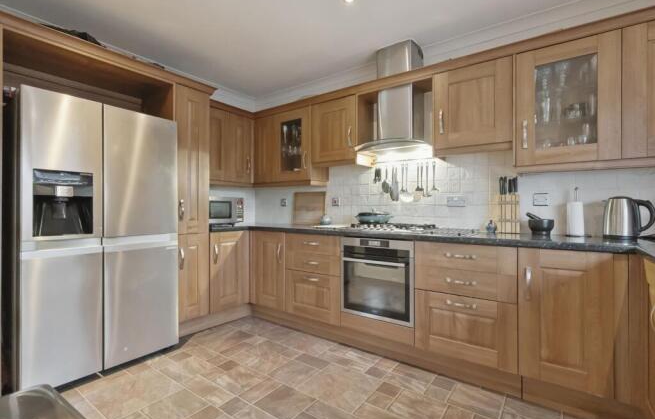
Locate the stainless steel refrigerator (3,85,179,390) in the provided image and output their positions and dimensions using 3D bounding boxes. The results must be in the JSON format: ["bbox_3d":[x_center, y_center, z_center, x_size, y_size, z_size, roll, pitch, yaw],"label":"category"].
[{"bbox_3d":[-1.748,0.208,2.190,0.750,1.800,0.890,0,0,37],"label":"stainless steel refrigerator"}]

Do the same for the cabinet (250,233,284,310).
[{"bbox_3d":[-0.553,0.584,2.811,0.406,0.718,0.025,0,0,34],"label":"cabinet"}]

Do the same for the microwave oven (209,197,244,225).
[{"bbox_3d":[-1.165,0.032,3.000,0.360,0.285,0.460,0,0,37],"label":"microwave oven"}]

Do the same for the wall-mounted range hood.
[{"bbox_3d":[0.561,-0.895,2.413,0.600,0.870,0.500,0,0,35],"label":"wall-mounted range hood"}]

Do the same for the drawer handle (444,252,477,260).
[{"bbox_3d":[0.839,0.291,1.831,0.178,0.018,0.030,0,0,34],"label":"drawer handle"}]

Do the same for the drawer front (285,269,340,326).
[{"bbox_3d":[-0.131,0.741,2.507,0.589,0.394,0.025,0,0,34],"label":"drawer front"}]

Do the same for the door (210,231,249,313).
[{"bbox_3d":[-0.923,0.578,2.764,0.025,0.725,0.410,0,0,37],"label":"door"}]

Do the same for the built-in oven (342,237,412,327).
[{"bbox_3d":[0.508,0.515,2.377,0.595,0.595,0.560,0,0,35],"label":"built-in oven"}]

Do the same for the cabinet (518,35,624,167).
[{"bbox_3d":[1.440,-0.643,1.767,0.490,0.728,0.025,0,0,34],"label":"cabinet"}]

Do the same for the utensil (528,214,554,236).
[{"bbox_3d":[1.428,0.100,1.950,0.155,0.150,0.140,0,0,35],"label":"utensil"}]

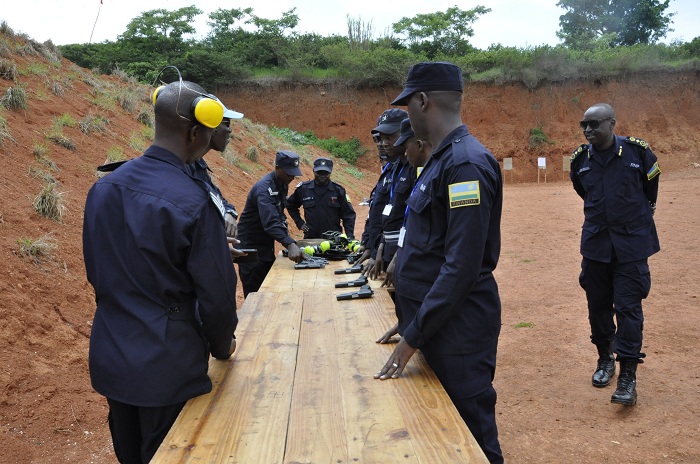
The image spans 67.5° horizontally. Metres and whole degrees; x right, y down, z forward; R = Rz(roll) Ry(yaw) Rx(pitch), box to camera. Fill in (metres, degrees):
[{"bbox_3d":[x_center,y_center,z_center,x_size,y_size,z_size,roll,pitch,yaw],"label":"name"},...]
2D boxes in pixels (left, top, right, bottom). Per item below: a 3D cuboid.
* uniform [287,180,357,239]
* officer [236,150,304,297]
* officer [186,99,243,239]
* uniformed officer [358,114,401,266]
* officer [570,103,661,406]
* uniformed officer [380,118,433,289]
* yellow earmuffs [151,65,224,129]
[{"bbox_3d":[-0.268,0.111,4.921,0.600,1.220,0.360,-1,7,-1],"label":"uniform"},{"bbox_3d":[-0.583,0.181,3.840,0.560,1.540,0.500,2,7,20],"label":"officer"},{"bbox_3d":[-0.612,0.288,2.219,0.420,1.700,0.500,-3,7,-17],"label":"officer"},{"bbox_3d":[0.258,0.057,3.602,0.400,1.750,0.500,-6,8,-36],"label":"uniformed officer"},{"bbox_3d":[1.612,0.121,3.193,0.530,1.770,0.400,5,9,39],"label":"officer"},{"bbox_3d":[0.363,0.217,2.948,0.430,1.680,0.520,-3,7,-22],"label":"uniformed officer"},{"bbox_3d":[-0.502,-0.419,1.620,0.205,0.200,0.120,12,23,33],"label":"yellow earmuffs"}]

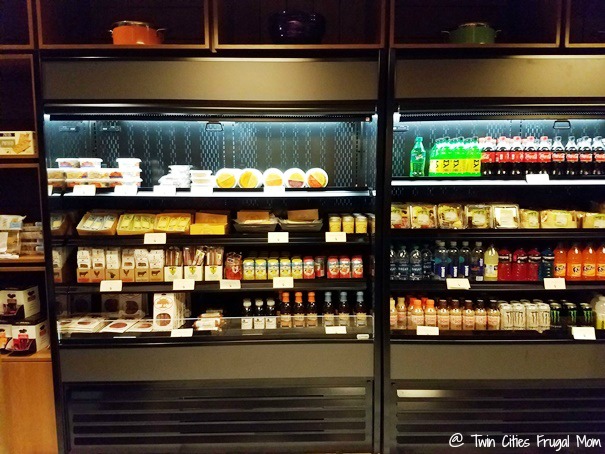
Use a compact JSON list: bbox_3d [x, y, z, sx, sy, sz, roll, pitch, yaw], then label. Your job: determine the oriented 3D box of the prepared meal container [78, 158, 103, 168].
[{"bbox_3d":[-1.197,-0.360,2.578,0.130,0.056,0.130,0,5,-1],"label":"prepared meal container"}]

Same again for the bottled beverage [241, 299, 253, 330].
[{"bbox_3d":[-0.330,0.515,2.700,0.062,0.168,0.062,0,5,0],"label":"bottled beverage"}]

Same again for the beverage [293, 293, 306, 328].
[{"bbox_3d":[-0.017,0.504,2.769,0.066,0.204,0.066,0,5,-1],"label":"beverage"}]

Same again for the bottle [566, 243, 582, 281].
[{"bbox_3d":[1.589,0.201,2.650,0.073,0.229,0.073,0,5,0],"label":"bottle"}]

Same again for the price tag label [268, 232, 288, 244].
[{"bbox_3d":[-0.135,0.062,2.578,0.117,0.062,0.005,0,5,0],"label":"price tag label"}]

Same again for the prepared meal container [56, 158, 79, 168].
[{"bbox_3d":[-1.285,-0.347,2.490,0.120,0.054,0.118,0,6,0],"label":"prepared meal container"}]

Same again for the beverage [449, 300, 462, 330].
[{"bbox_3d":[0.848,0.491,2.510,0.067,0.168,0.067,0,6,0],"label":"beverage"}]

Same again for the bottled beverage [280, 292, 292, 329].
[{"bbox_3d":[-0.100,0.504,2.768,0.066,0.204,0.066,0,5,-1],"label":"bottled beverage"}]

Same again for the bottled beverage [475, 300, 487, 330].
[{"bbox_3d":[1.105,0.544,2.807,0.064,0.172,0.064,0,5,-1],"label":"bottled beverage"}]

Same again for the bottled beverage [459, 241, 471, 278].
[{"bbox_3d":[0.906,0.190,2.530,0.067,0.220,0.067,0,6,0],"label":"bottled beverage"}]

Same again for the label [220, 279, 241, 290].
[{"bbox_3d":[-0.405,0.326,2.570,0.115,0.056,0.005,0,-7,0],"label":"label"}]

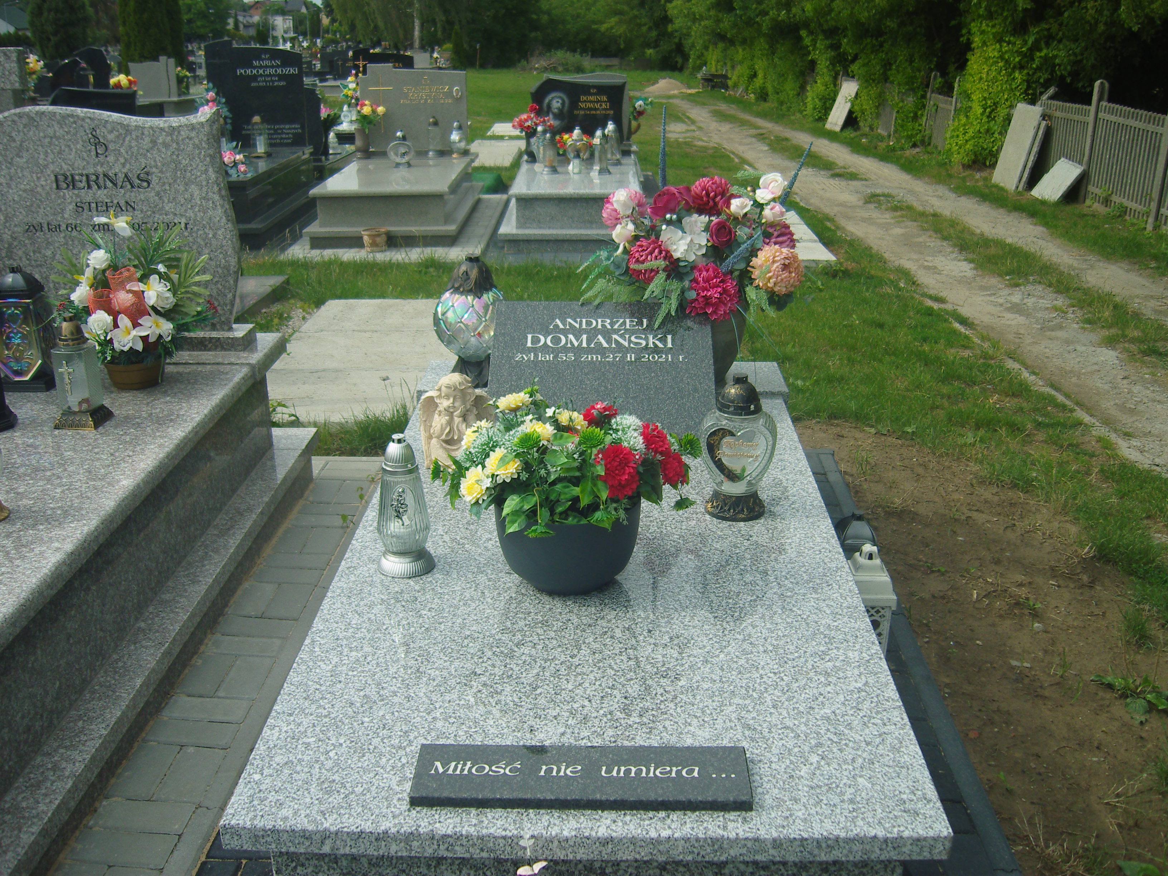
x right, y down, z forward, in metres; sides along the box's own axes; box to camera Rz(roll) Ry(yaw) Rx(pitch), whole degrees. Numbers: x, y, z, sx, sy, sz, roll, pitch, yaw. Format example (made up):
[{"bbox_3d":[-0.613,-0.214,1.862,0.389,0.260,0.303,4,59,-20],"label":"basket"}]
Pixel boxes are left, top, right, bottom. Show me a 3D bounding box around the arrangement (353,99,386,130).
[{"bbox_3d":[-1.884,-2.840,10.100,0.270,0.270,0.250,0,20,2],"label":"arrangement"}]

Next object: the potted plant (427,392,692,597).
[{"bbox_3d":[-0.035,0.097,2.223,0.500,0.385,0.440,-1,20,-1],"label":"potted plant"}]

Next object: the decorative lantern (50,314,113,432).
[{"bbox_3d":[-1.365,-0.184,3.081,0.112,0.300,0.115,1,20,2],"label":"decorative lantern"}]

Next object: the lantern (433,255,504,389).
[{"bbox_3d":[-0.331,-0.343,3.326,0.215,0.366,0.215,-2,20,-5],"label":"lantern"}]

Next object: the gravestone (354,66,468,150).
[{"bbox_3d":[-1.458,-2.814,9.799,0.909,0.707,0.090,1,20,2],"label":"gravestone"}]

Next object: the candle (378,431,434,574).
[{"bbox_3d":[-0.375,0.132,2.375,0.116,0.290,0.116,0,22,2],"label":"candle"}]

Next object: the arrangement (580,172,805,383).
[{"bbox_3d":[0.309,-0.463,3.267,0.610,0.600,0.500,2,20,6],"label":"arrangement"}]

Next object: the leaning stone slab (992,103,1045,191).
[{"bbox_3d":[4.501,-3.019,11.900,0.055,0.870,0.690,11,20,-4],"label":"leaning stone slab"}]

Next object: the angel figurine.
[{"bbox_3d":[-0.319,-0.051,2.818,0.180,0.225,0.120,-1,20,-2],"label":"angel figurine"}]

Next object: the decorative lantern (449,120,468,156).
[{"bbox_3d":[-1.110,-2.648,10.150,0.155,0.315,0.155,0,20,2],"label":"decorative lantern"}]

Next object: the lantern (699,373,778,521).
[{"bbox_3d":[0.353,0.015,2.610,0.172,0.325,0.138,2,22,5],"label":"lantern"}]

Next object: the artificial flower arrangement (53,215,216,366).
[{"bbox_3d":[-1.331,-0.434,3.397,0.470,0.440,0.380,1,20,2],"label":"artificial flower arrangement"}]

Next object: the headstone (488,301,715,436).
[{"bbox_3d":[0.050,-0.195,3.163,0.610,0.040,0.490,0,50,1],"label":"headstone"}]

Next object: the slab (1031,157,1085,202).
[{"bbox_3d":[5.553,-2.981,13.372,0.055,0.487,0.720,35,17,-11],"label":"slab"}]

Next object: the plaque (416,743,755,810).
[{"bbox_3d":[-0.003,0.523,1.772,0.512,0.020,0.126,0,22,2],"label":"plaque"}]

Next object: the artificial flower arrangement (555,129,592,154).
[{"bbox_3d":[-0.076,-2.477,9.597,0.310,0.210,0.250,1,20,2],"label":"artificial flower arrangement"}]

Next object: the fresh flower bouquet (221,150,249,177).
[{"bbox_3d":[-2.581,-2.018,8.416,0.260,0.190,0.220,1,20,2],"label":"fresh flower bouquet"}]

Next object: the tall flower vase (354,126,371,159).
[{"bbox_3d":[-1.871,-2.495,9.697,0.125,0.258,0.125,1,20,2],"label":"tall flower vase"}]

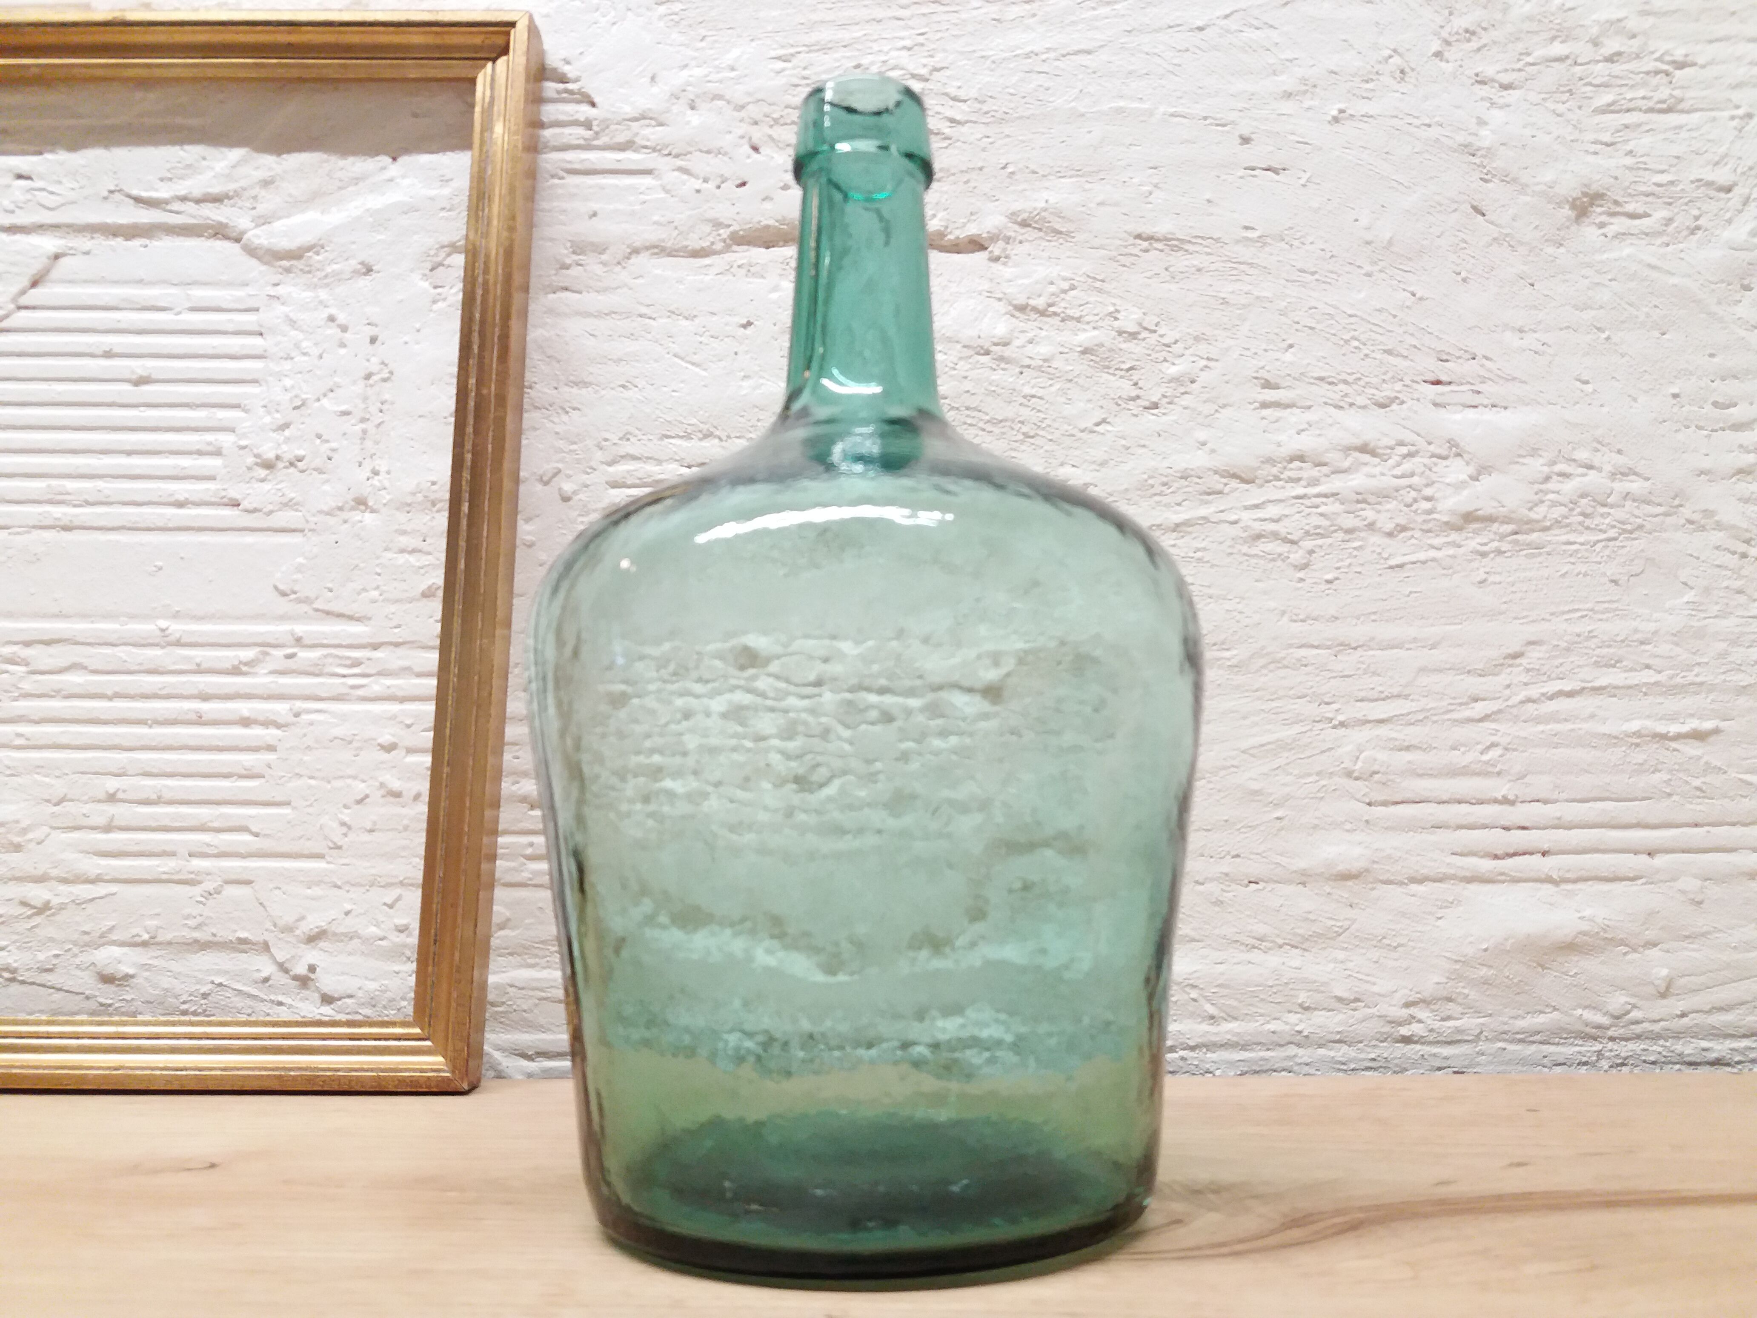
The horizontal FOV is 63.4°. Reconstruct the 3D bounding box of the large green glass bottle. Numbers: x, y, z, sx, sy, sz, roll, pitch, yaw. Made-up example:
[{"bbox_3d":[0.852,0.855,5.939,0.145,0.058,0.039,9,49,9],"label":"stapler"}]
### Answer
[{"bbox_3d":[-0.004,-0.010,0.407,0.187,0.315,0.187,0,-7,0],"label":"large green glass bottle"}]

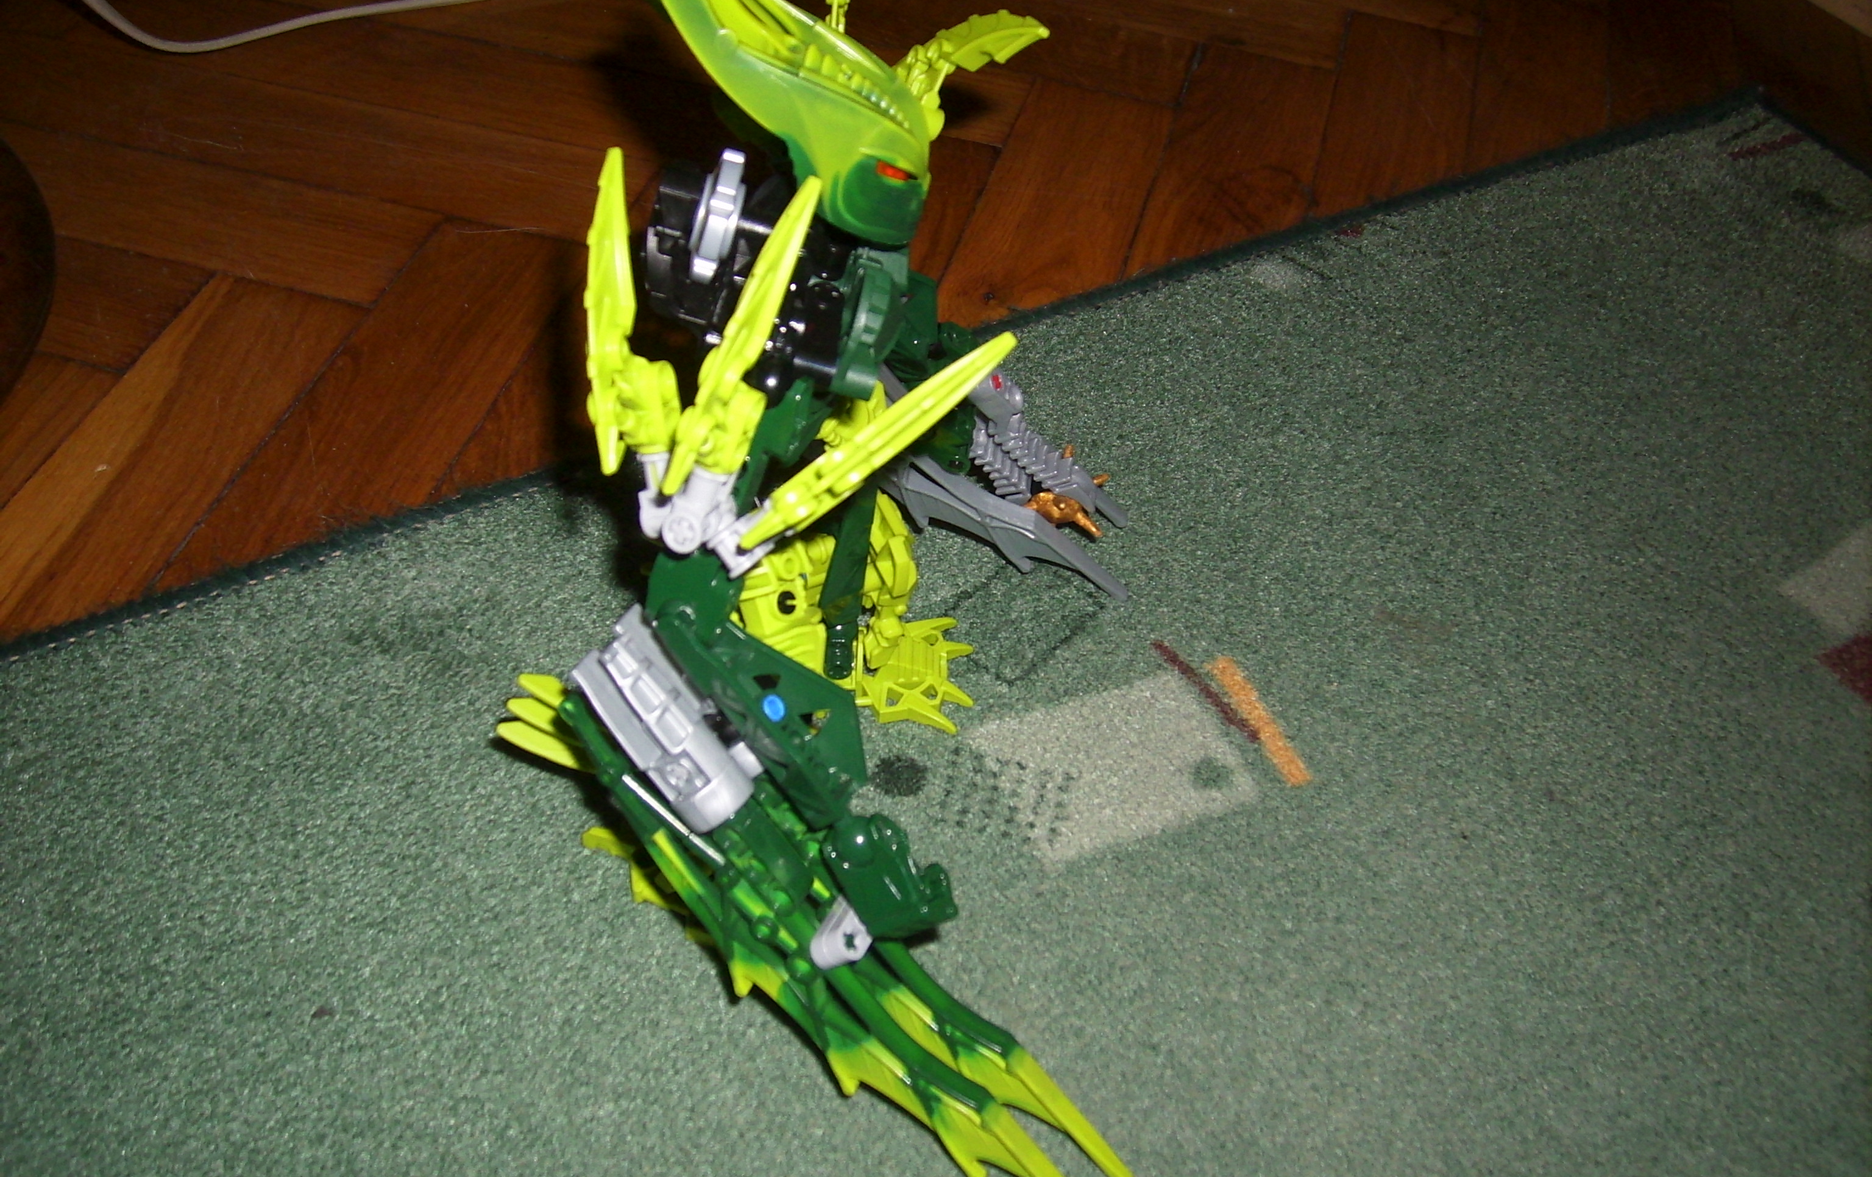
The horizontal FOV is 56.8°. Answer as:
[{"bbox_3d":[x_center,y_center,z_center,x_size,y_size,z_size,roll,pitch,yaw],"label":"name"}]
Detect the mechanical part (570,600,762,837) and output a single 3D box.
[{"bbox_3d":[-0.054,0.026,0.345,0.015,0.015,0.042,-38,92,-30],"label":"mechanical part"}]

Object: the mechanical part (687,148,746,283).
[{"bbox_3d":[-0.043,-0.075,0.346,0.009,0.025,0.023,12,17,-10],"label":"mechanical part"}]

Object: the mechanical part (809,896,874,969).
[{"bbox_3d":[-0.018,0.069,0.345,0.008,0.009,0.015,34,56,-15],"label":"mechanical part"}]

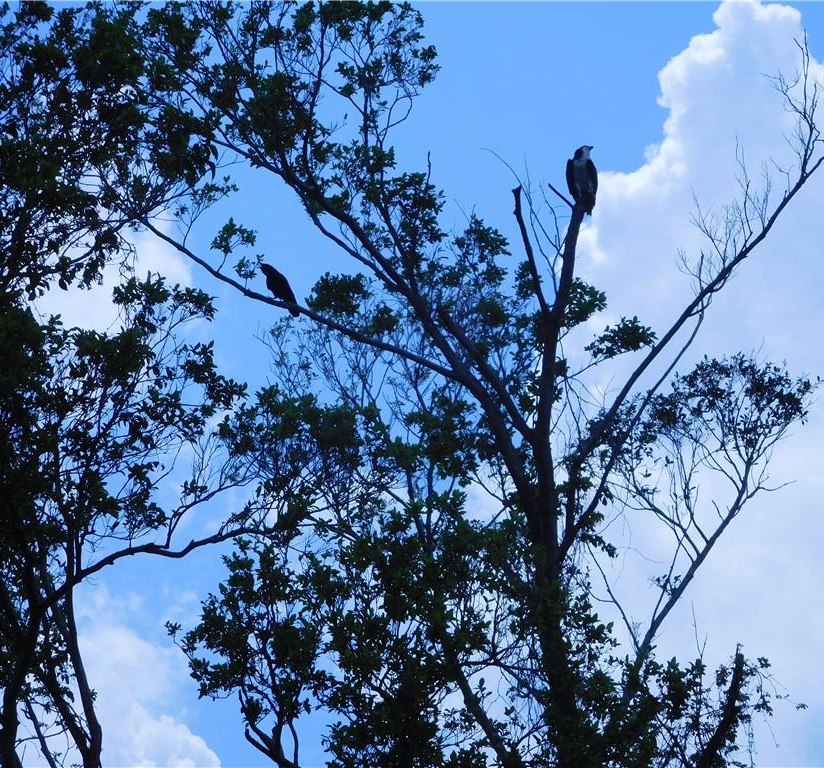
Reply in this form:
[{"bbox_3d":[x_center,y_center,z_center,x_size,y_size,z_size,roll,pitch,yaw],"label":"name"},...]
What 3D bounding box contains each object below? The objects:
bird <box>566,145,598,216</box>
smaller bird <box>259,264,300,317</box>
[{"bbox_3d":[1.167,-1.393,40.500,0.210,0.460,0.240,2,-17,-5],"label":"bird"},{"bbox_3d":[-0.889,-0.639,40.000,0.280,0.355,0.140,-3,-17,11],"label":"smaller bird"}]

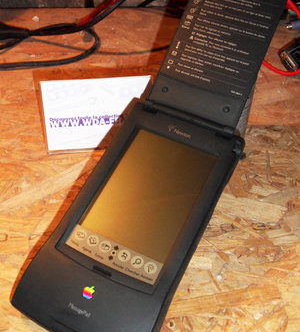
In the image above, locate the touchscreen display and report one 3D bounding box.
[{"bbox_3d":[-0.003,0.027,0.393,0.075,0.007,0.122,21,60,18],"label":"touchscreen display"}]

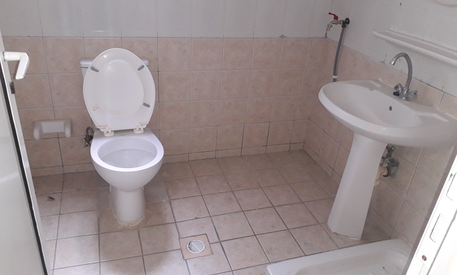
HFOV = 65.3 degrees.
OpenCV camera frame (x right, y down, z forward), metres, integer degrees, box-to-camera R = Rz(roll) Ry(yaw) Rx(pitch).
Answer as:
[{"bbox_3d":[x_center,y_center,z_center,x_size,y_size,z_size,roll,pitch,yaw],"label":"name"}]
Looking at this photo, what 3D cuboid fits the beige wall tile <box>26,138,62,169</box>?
[{"bbox_3d":[-1.126,0.098,2.176,0.200,0.200,0.010,-5,30,-18],"label":"beige wall tile"}]

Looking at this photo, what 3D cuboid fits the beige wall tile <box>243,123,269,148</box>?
[{"bbox_3d":[0.204,-0.015,2.626,0.200,0.200,0.010,-5,30,-18],"label":"beige wall tile"}]

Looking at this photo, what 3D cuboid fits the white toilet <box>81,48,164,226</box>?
[{"bbox_3d":[-0.562,-0.020,1.919,0.370,0.854,0.640,-5,30,-18],"label":"white toilet"}]

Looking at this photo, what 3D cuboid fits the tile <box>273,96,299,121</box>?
[{"bbox_3d":[0.407,-0.206,2.570,0.198,0.198,0.010,-5,30,-18],"label":"tile"}]

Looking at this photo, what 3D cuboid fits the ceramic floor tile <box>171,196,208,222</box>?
[{"bbox_3d":[-0.227,0.420,2.094,0.200,0.010,0.200,-5,30,-18],"label":"ceramic floor tile"}]

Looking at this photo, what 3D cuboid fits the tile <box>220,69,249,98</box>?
[{"bbox_3d":[0.044,-0.355,2.375,0.199,0.200,0.010,-5,30,-18],"label":"tile"}]

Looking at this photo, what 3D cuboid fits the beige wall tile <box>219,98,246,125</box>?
[{"bbox_3d":[0.028,-0.177,2.471,0.199,0.200,0.010,-5,30,-18],"label":"beige wall tile"}]

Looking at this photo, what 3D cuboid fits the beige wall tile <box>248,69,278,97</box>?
[{"bbox_3d":[0.235,-0.371,2.437,0.200,0.200,0.010,-5,30,-18],"label":"beige wall tile"}]

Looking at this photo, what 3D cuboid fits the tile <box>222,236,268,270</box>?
[{"bbox_3d":[0.085,0.587,1.814,0.198,0.010,0.198,-5,30,-18],"label":"tile"}]

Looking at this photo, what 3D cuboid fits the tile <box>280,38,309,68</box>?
[{"bbox_3d":[0.438,-0.558,2.381,0.198,0.198,0.010,-5,30,-18],"label":"tile"}]

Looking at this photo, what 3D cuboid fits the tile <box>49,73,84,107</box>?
[{"bbox_3d":[-0.910,-0.273,2.059,0.200,0.200,0.009,-5,30,-18],"label":"tile"}]

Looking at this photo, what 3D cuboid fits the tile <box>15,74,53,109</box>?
[{"bbox_3d":[-1.095,-0.255,1.986,0.200,0.200,0.010,-5,30,-18],"label":"tile"}]

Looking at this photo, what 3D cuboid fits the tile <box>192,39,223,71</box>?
[{"bbox_3d":[-0.131,-0.517,2.217,0.199,0.200,0.010,-5,30,-18],"label":"tile"}]

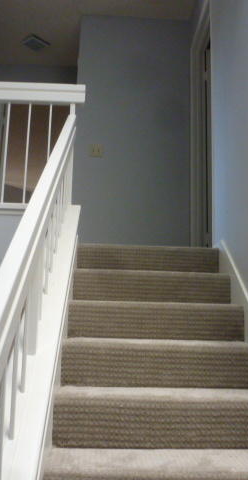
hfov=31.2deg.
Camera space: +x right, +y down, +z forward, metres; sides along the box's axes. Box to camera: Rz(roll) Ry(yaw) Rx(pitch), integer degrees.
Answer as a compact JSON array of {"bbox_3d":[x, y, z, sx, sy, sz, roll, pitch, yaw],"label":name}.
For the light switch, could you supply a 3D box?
[{"bbox_3d":[-0.248,-0.823,4.091,0.118,0.118,0.012,2,-10,-2],"label":"light switch"}]

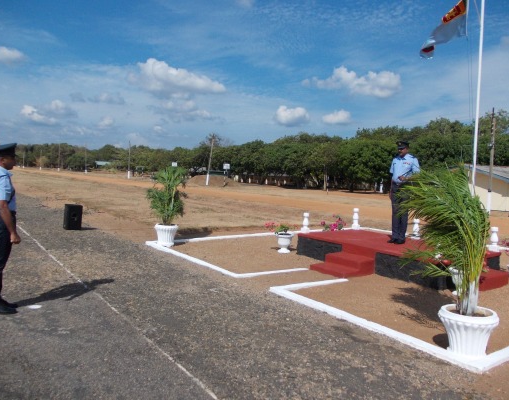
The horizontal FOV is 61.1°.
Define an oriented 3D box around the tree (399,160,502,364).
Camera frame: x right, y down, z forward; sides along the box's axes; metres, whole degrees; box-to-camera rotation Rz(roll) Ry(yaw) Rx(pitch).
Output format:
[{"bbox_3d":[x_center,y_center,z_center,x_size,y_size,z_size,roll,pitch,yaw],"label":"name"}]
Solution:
[{"bbox_3d":[1.774,0.503,4.034,0.720,1.660,1.000,-1,4,-35],"label":"tree"}]

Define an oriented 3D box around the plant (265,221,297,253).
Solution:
[{"bbox_3d":[0.527,0.721,8.631,0.580,0.640,0.580,1,3,0],"label":"plant"}]

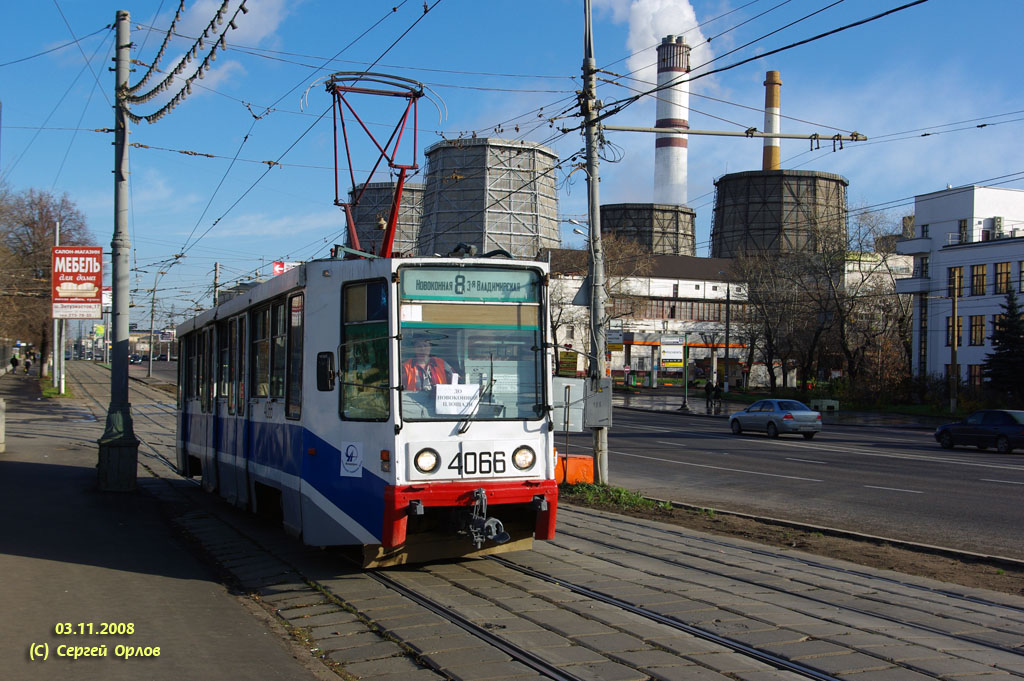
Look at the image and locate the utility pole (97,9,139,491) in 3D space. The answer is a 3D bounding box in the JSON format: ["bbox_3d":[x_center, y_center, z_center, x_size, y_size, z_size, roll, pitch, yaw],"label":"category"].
[{"bbox_3d":[-7.413,-1.707,24.757,0.700,9.000,0.700,1,-2,-20],"label":"utility pole"}]

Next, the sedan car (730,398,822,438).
[{"bbox_3d":[10.300,3.033,51.300,1.710,1.450,4.500,2,-2,-20],"label":"sedan car"}]

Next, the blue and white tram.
[{"bbox_3d":[-2.856,1.004,19.187,2.580,3.200,15.200,1,-3,-20],"label":"blue and white tram"}]

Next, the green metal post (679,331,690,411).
[{"bbox_3d":[10.652,1.835,80.500,0.600,4.850,0.600,1,-2,0],"label":"green metal post"}]

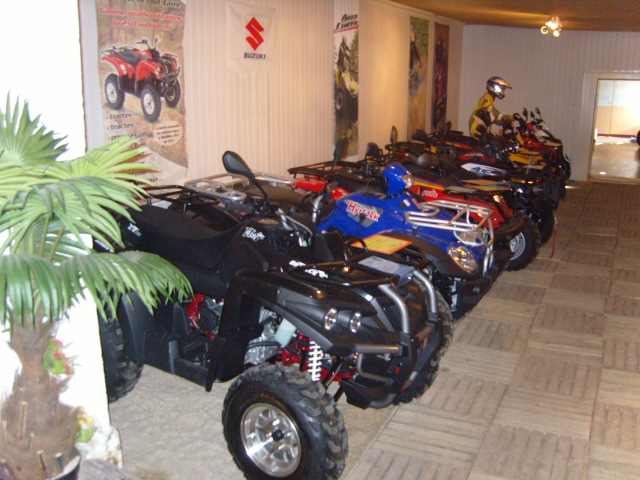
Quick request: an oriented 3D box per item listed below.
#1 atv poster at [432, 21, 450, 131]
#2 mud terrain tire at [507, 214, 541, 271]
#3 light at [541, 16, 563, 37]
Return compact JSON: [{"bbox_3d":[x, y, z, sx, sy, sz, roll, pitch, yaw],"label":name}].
[{"bbox_3d":[1.906,-2.538,10.183,0.020,1.629,0.847,6,15,25],"label":"atv poster"},{"bbox_3d":[1.792,-0.001,5.881,0.540,0.540,0.210,9,17,34],"label":"mud terrain tire"},{"bbox_3d":[3.112,-2.870,8.700,0.300,0.250,0.300,6,15,25],"label":"light"}]

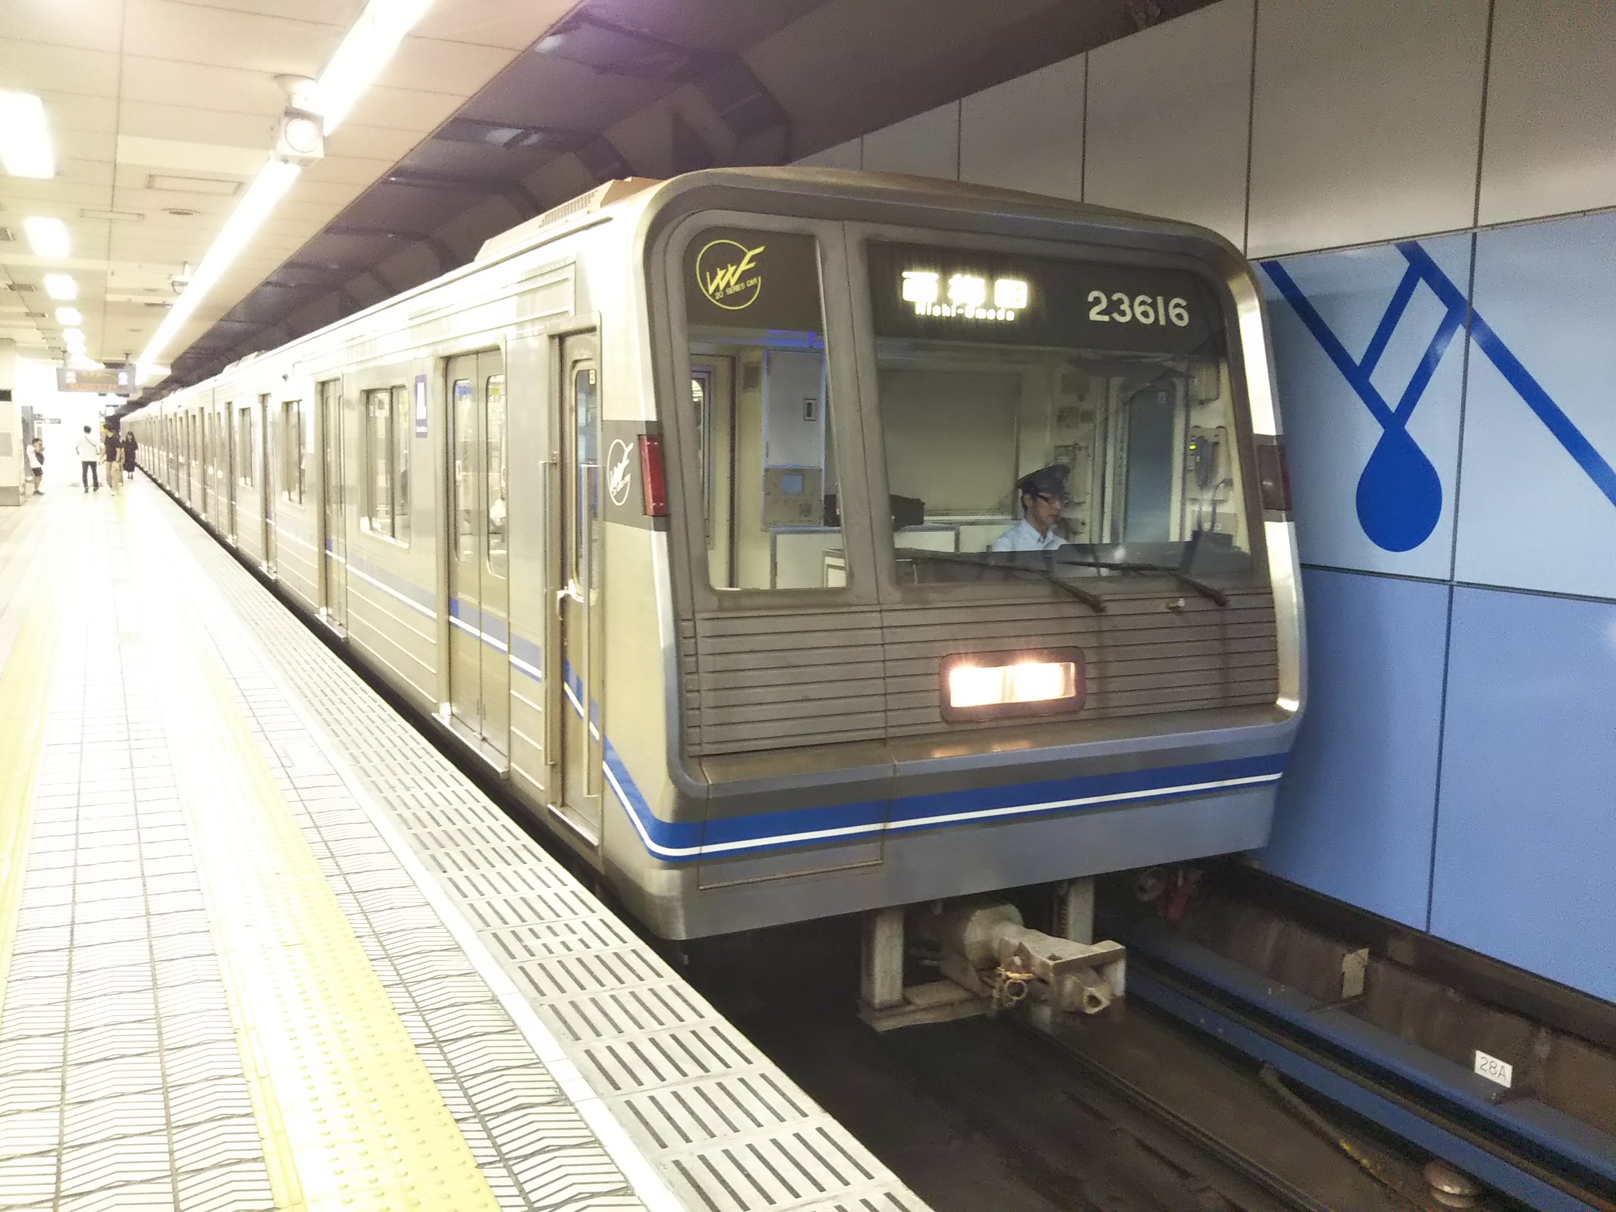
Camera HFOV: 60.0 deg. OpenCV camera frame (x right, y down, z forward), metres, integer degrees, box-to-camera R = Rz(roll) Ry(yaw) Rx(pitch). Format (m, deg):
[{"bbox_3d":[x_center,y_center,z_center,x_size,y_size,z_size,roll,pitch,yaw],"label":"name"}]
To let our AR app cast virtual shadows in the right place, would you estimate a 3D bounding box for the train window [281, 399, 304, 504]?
[{"bbox_3d":[-4.794,-1.435,13.045,0.060,0.957,1.632,-2,8,-27],"label":"train window"}]

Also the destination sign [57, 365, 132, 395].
[{"bbox_3d":[-15.490,-4.916,30.449,1.501,0.569,0.250,-2,8,-27],"label":"destination sign"}]

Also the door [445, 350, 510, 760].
[{"bbox_3d":[-1.694,-0.300,7.096,0.070,1.931,1.365,-2,8,-27],"label":"door"}]

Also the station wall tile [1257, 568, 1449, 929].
[{"bbox_3d":[2.356,0.572,6.392,0.040,1.482,1.260,-2,8,-27],"label":"station wall tile"}]

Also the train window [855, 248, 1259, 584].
[{"bbox_3d":[1.037,-0.741,5.502,1.723,1.282,0.070,-2,-6,-27],"label":"train window"}]

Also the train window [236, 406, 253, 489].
[{"bbox_3d":[-6.861,-1.953,17.079,0.060,0.957,1.632,-2,8,-27],"label":"train window"}]

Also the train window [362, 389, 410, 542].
[{"bbox_3d":[-2.727,-0.916,9.011,0.060,0.957,1.632,-2,8,-27],"label":"train window"}]

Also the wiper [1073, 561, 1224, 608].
[{"bbox_3d":[1.374,-0.091,5.549,0.750,0.190,0.080,-2,-6,-27],"label":"wiper"}]

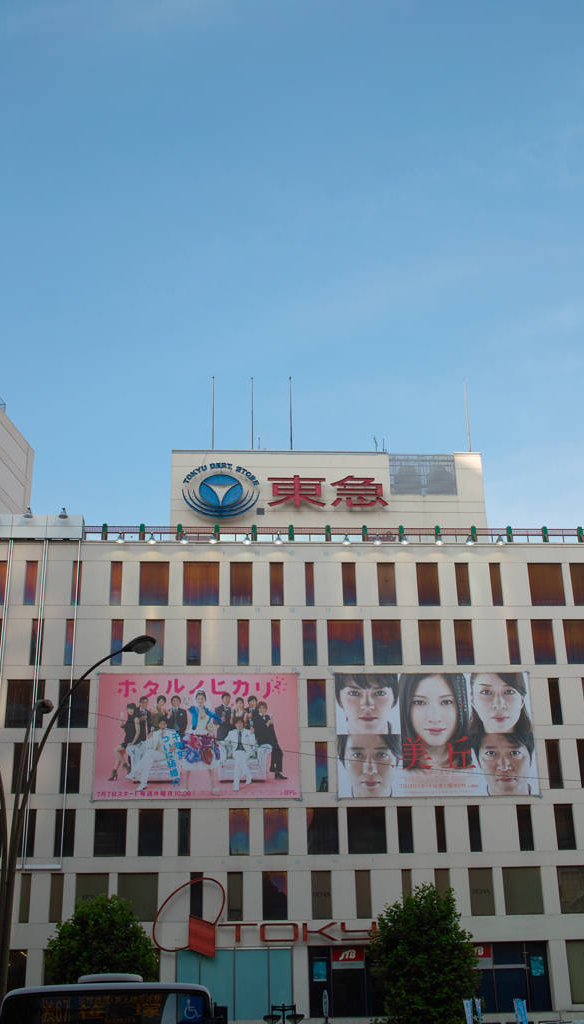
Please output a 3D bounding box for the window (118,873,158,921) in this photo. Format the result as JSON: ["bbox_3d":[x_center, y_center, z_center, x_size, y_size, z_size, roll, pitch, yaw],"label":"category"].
[{"bbox_3d":[-8.682,21.691,65.588,2.299,2.654,0.150,0,-24,-4],"label":"window"}]

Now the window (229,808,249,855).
[{"bbox_3d":[-3.075,18.911,68.820,1.119,2.689,0.200,0,-22,-4],"label":"window"}]

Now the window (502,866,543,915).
[{"bbox_3d":[13.683,22.378,68.877,2.293,2.672,0.150,0,-23,-4],"label":"window"}]

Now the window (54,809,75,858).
[{"bbox_3d":[-12.897,18.192,66.113,1.137,2.607,0.200,0,-20,-4],"label":"window"}]

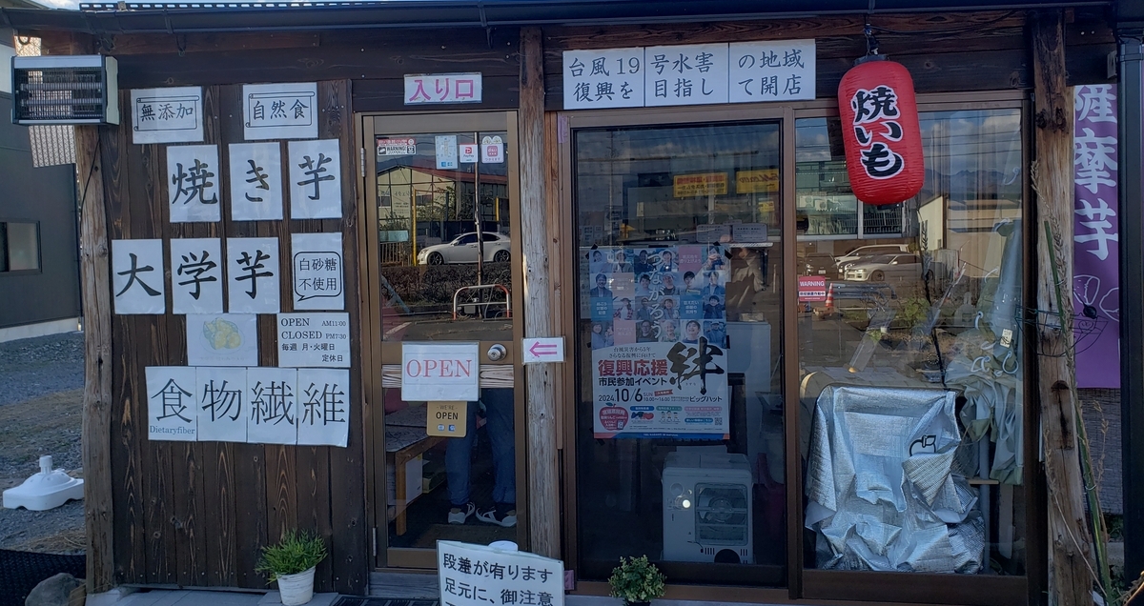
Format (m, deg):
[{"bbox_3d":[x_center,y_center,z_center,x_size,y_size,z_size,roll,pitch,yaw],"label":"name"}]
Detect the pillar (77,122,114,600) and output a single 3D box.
[{"bbox_3d":[-1.948,0.065,3.495,0.119,2.236,0.119,-1,2,8],"label":"pillar"}]

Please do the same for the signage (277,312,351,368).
[{"bbox_3d":[-1.013,0.148,3.366,0.300,0.212,0.010,-1,2,8],"label":"signage"}]

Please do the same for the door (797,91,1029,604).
[{"bbox_3d":[1.203,0.195,3.099,0.820,1.807,0.040,-1,2,8],"label":"door"}]

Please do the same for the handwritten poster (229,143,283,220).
[{"bbox_3d":[-1.245,-0.476,3.387,0.212,0.301,0.005,-1,1,8],"label":"handwritten poster"}]

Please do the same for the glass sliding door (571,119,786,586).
[{"bbox_3d":[0.411,0.202,3.249,0.813,1.754,0.040,-1,2,8],"label":"glass sliding door"}]

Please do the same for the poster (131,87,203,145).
[{"bbox_3d":[-1.615,-0.749,3.430,0.301,0.212,0.005,-1,1,8],"label":"poster"}]

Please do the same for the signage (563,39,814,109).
[{"bbox_3d":[0.418,-0.827,3.119,0.910,0.212,0.008,0,1,8],"label":"signage"}]

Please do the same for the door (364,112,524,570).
[{"bbox_3d":[-0.489,0.156,3.321,0.622,1.781,0.050,-1,1,8],"label":"door"}]

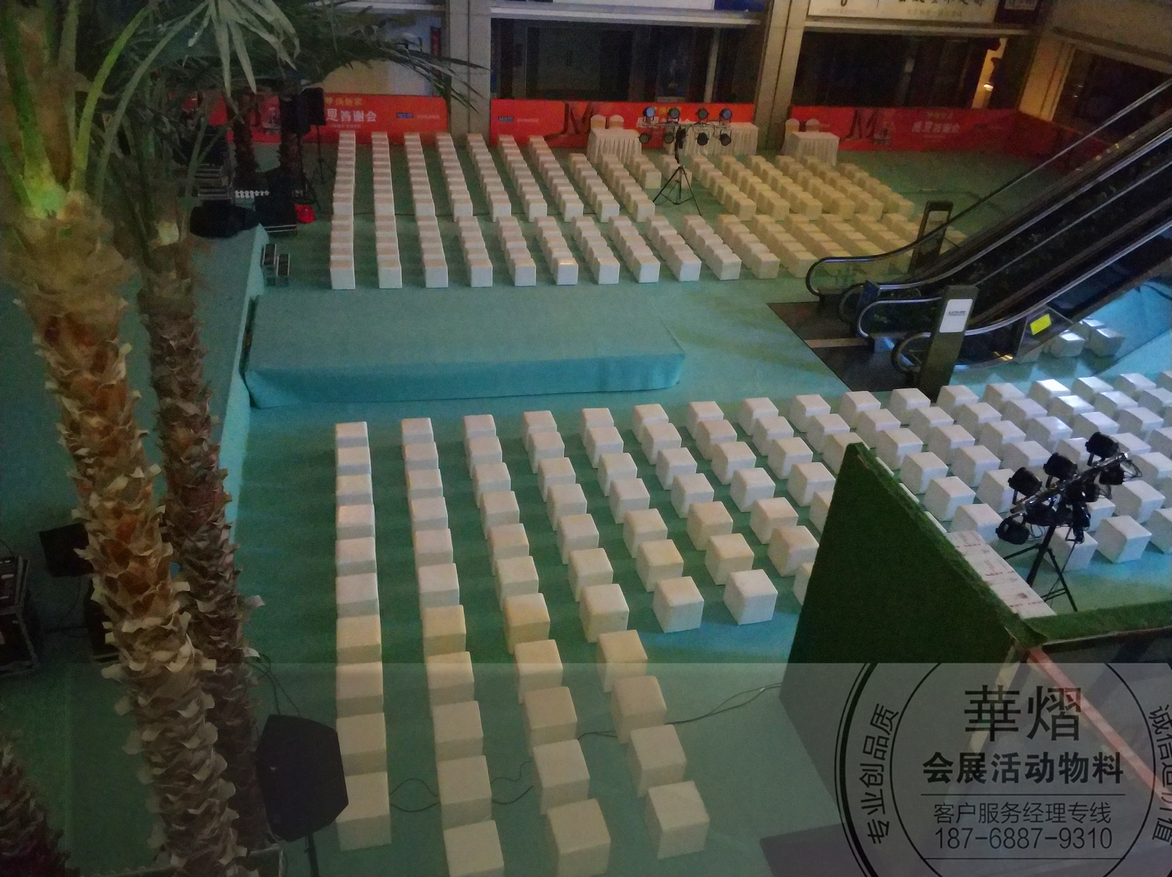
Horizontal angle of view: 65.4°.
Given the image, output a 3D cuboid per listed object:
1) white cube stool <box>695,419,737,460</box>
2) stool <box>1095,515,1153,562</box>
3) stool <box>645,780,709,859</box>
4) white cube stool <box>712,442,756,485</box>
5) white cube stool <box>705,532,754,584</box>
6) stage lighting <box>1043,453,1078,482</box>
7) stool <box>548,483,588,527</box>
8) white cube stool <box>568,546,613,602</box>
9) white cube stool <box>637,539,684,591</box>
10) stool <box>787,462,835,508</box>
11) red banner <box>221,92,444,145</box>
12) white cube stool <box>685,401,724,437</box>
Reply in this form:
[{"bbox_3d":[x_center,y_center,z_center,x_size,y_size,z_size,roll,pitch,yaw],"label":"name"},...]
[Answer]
[{"bbox_3d":[1.828,0.024,12.763,0.400,0.390,0.395,-5,33,-15],"label":"white cube stool"},{"bbox_3d":[6.753,1.268,11.491,0.400,0.395,0.400,-5,33,-15],"label":"stool"},{"bbox_3d":[0.752,3.175,7.615,0.400,0.390,0.401,-4,33,-14],"label":"stool"},{"bbox_3d":[2.033,0.332,12.493,0.400,0.395,0.402,-4,34,-15],"label":"white cube stool"},{"bbox_3d":[1.683,1.415,10.708,0.400,0.400,0.400,-4,33,-14],"label":"white cube stool"},{"bbox_3d":[4.813,0.293,9.276,0.240,0.235,0.230,-16,38,-30],"label":"stage lighting"},{"bbox_3d":[-0.231,0.845,11.190,0.400,0.390,0.395,-4,33,-14],"label":"stool"},{"bbox_3d":[0.049,1.535,10.312,0.400,0.395,0.400,-5,33,-15],"label":"white cube stool"},{"bbox_3d":[0.852,1.460,10.497,0.405,0.386,0.405,-5,33,-14],"label":"white cube stool"},{"bbox_3d":[3.008,0.613,12.181,0.400,0.400,0.400,-4,34,-14],"label":"stool"},{"bbox_3d":[-6.942,-8.701,24.890,6.254,1.296,0.060,-2,33,-11],"label":"red banner"},{"bbox_3d":[1.753,-0.268,13.415,0.400,0.400,0.400,-4,33,-13],"label":"white cube stool"}]

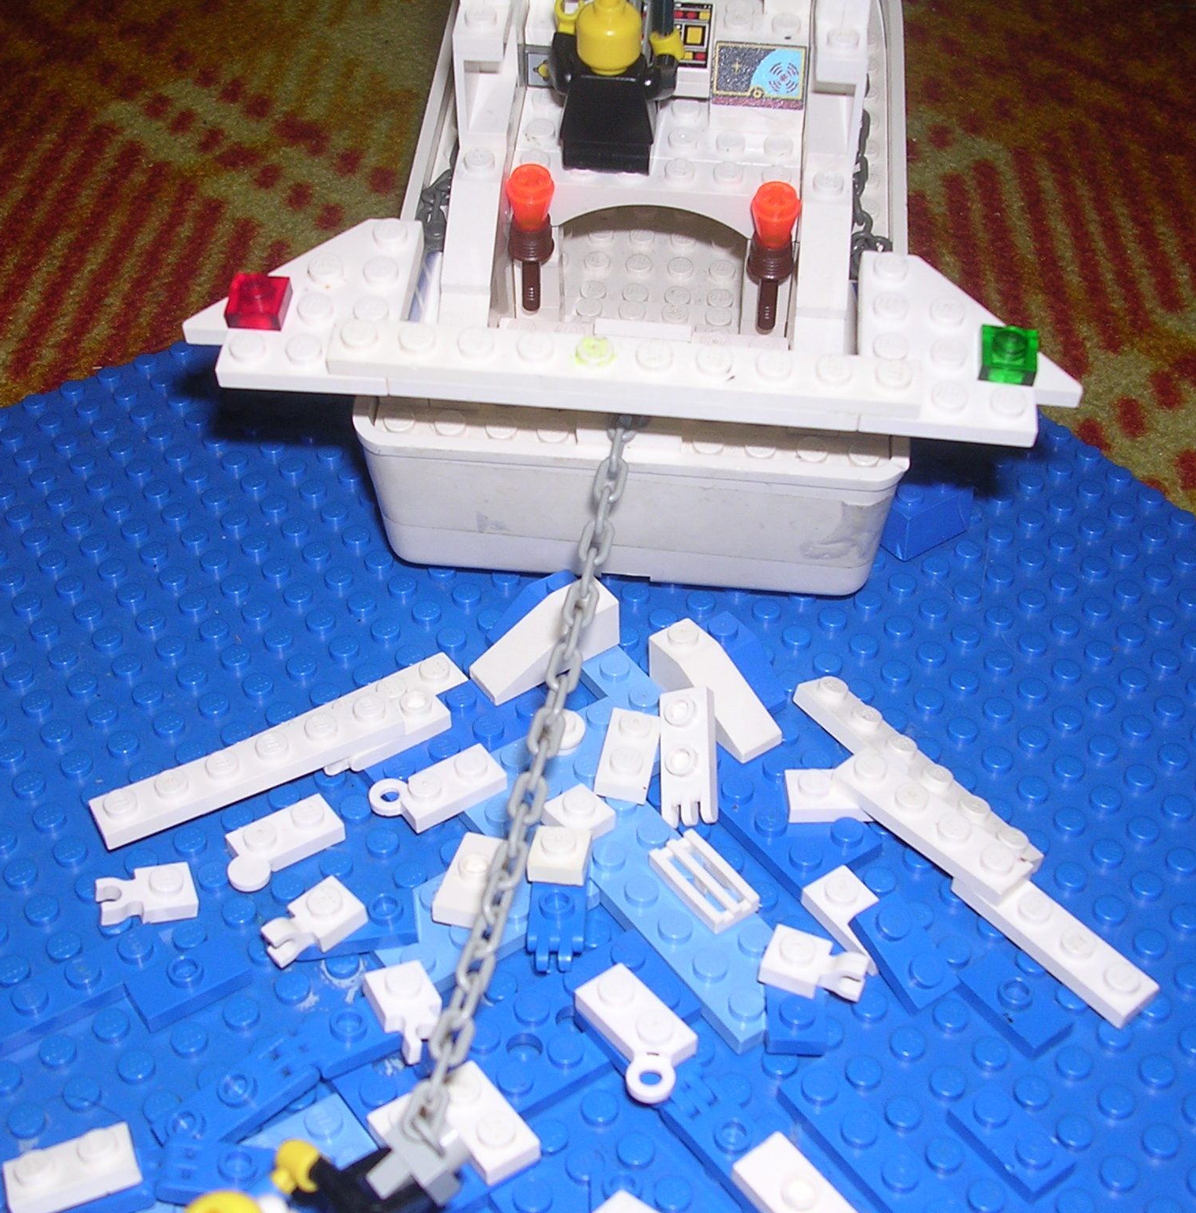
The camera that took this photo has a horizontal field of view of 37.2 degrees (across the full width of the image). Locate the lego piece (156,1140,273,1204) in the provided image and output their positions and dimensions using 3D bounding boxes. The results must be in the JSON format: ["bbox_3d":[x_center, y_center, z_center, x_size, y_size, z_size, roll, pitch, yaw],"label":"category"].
[{"bbox_3d":[-0.043,0.070,0.219,0.022,0.005,0.008,6,42,6],"label":"lego piece"}]

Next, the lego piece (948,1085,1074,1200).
[{"bbox_3d":[0.055,0.070,0.232,0.008,0.005,0.016,-25,48,-27],"label":"lego piece"}]

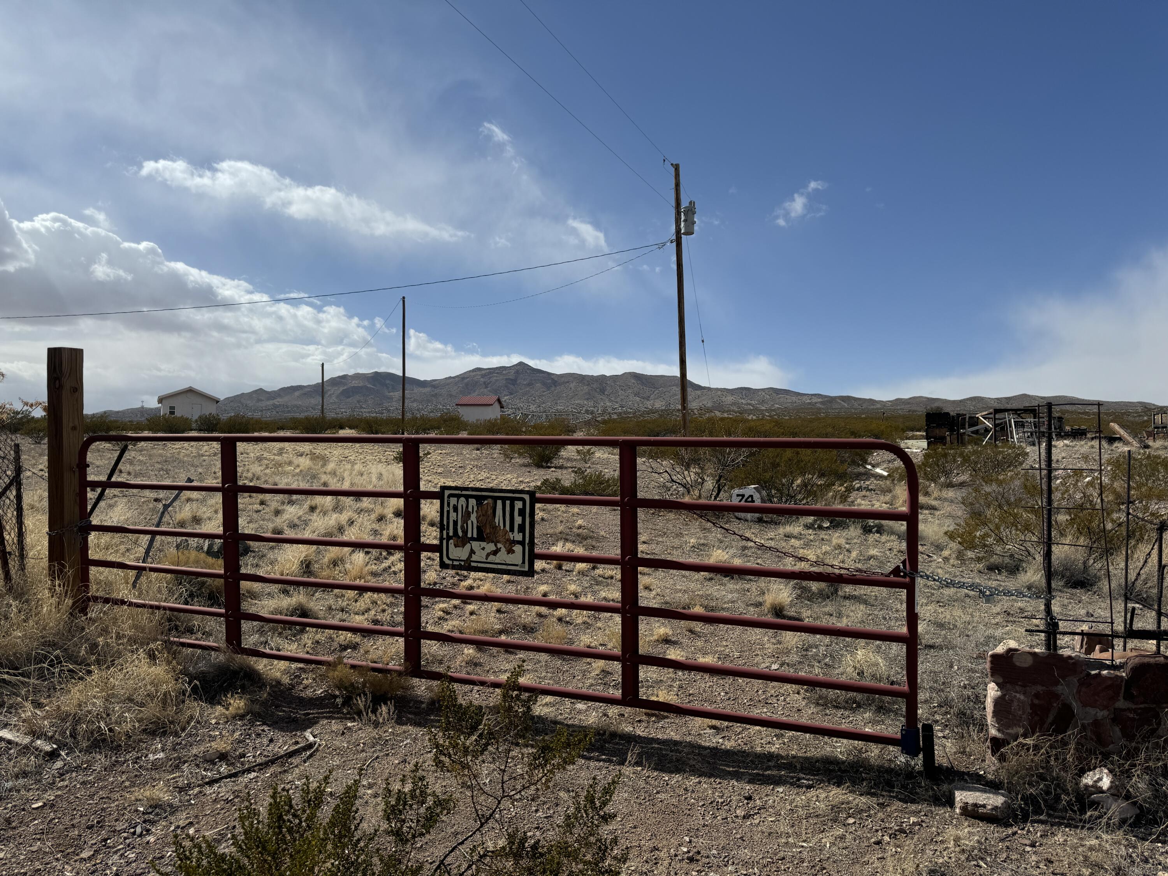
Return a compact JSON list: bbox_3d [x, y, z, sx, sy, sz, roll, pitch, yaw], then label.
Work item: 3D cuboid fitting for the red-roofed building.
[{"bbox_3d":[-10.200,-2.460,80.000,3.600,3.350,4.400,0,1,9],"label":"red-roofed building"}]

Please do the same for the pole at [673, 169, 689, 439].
[{"bbox_3d":[2.920,-3.840,24.300,0.220,8.800,0.220,-1,1,0],"label":"pole"}]

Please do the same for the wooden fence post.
[{"bbox_3d":[-3.340,0.330,5.220,0.142,1.820,0.142,0,1,22],"label":"wooden fence post"}]

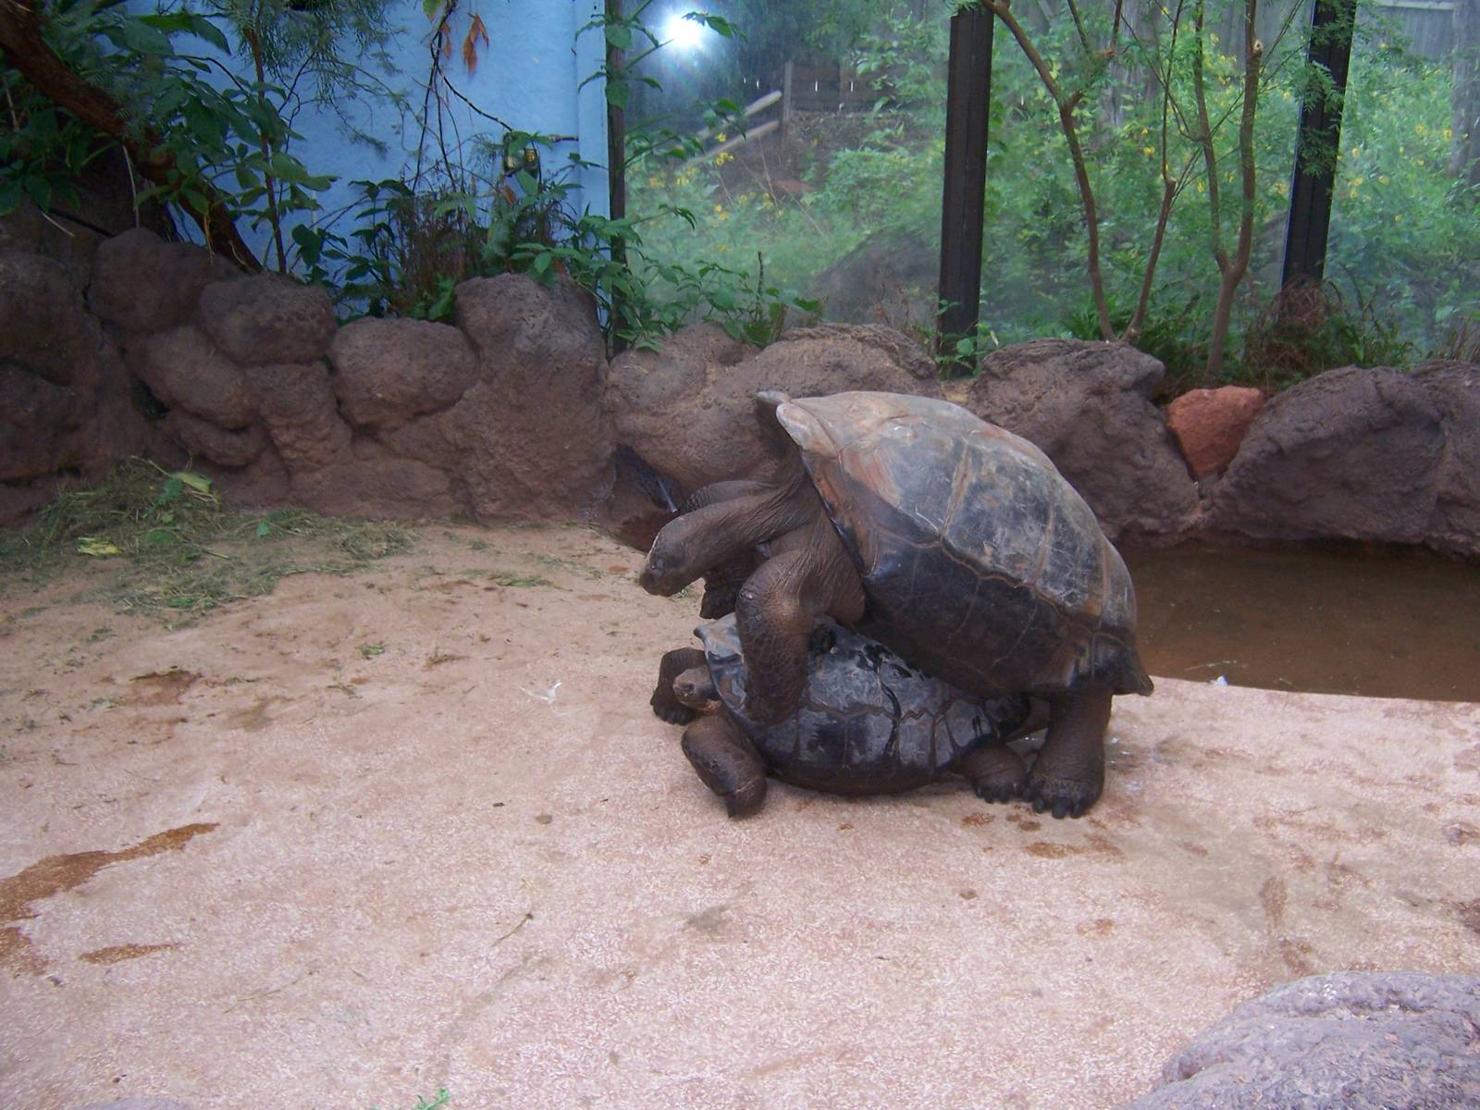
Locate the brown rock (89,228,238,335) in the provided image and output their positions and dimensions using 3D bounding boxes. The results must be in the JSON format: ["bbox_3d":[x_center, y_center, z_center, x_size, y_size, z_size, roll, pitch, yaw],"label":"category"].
[{"bbox_3d":[-2.349,-1.123,5.793,0.569,0.421,0.416,-2,16,-10],"label":"brown rock"}]

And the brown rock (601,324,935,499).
[{"bbox_3d":[0.130,-0.590,5.696,1.326,0.671,0.708,1,16,0],"label":"brown rock"}]

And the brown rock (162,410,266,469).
[{"bbox_3d":[-2.107,-0.466,5.676,0.388,0.221,0.264,1,16,0],"label":"brown rock"}]

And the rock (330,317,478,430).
[{"bbox_3d":[-1.341,-0.726,5.655,0.557,0.435,0.419,1,16,0],"label":"rock"}]

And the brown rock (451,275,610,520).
[{"bbox_3d":[-0.825,-0.627,5.633,0.606,0.959,0.572,1,16,0],"label":"brown rock"}]

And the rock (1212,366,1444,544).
[{"bbox_3d":[2.361,-0.406,5.693,0.824,0.688,0.602,1,16,0],"label":"rock"}]

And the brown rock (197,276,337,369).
[{"bbox_3d":[-1.900,-0.947,5.675,0.509,0.357,0.362,1,16,0],"label":"brown rock"}]

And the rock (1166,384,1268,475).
[{"bbox_3d":[1.931,-0.501,5.734,0.359,0.364,0.289,1,16,0],"label":"rock"}]

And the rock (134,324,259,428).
[{"bbox_3d":[-2.186,-0.714,5.671,0.430,0.403,0.354,1,16,0],"label":"rock"}]

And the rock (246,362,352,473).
[{"bbox_3d":[-1.768,-0.555,5.666,0.379,0.431,0.344,1,16,0],"label":"rock"}]

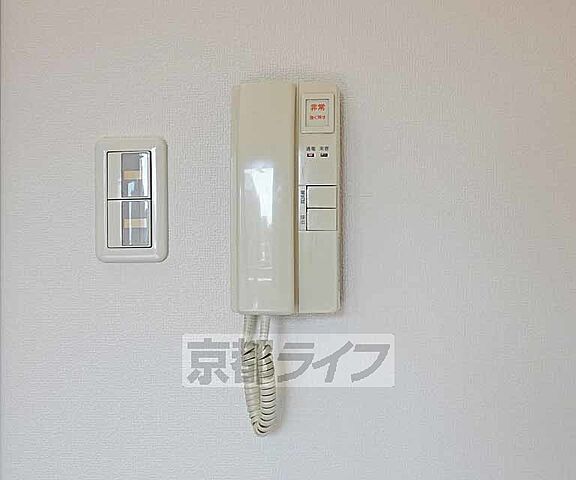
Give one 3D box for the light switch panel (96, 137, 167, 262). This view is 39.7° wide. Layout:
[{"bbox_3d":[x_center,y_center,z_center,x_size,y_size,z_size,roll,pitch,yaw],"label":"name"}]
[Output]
[{"bbox_3d":[-0.148,-0.038,0.758,0.070,0.120,0.012,0,-1,0],"label":"light switch panel"}]

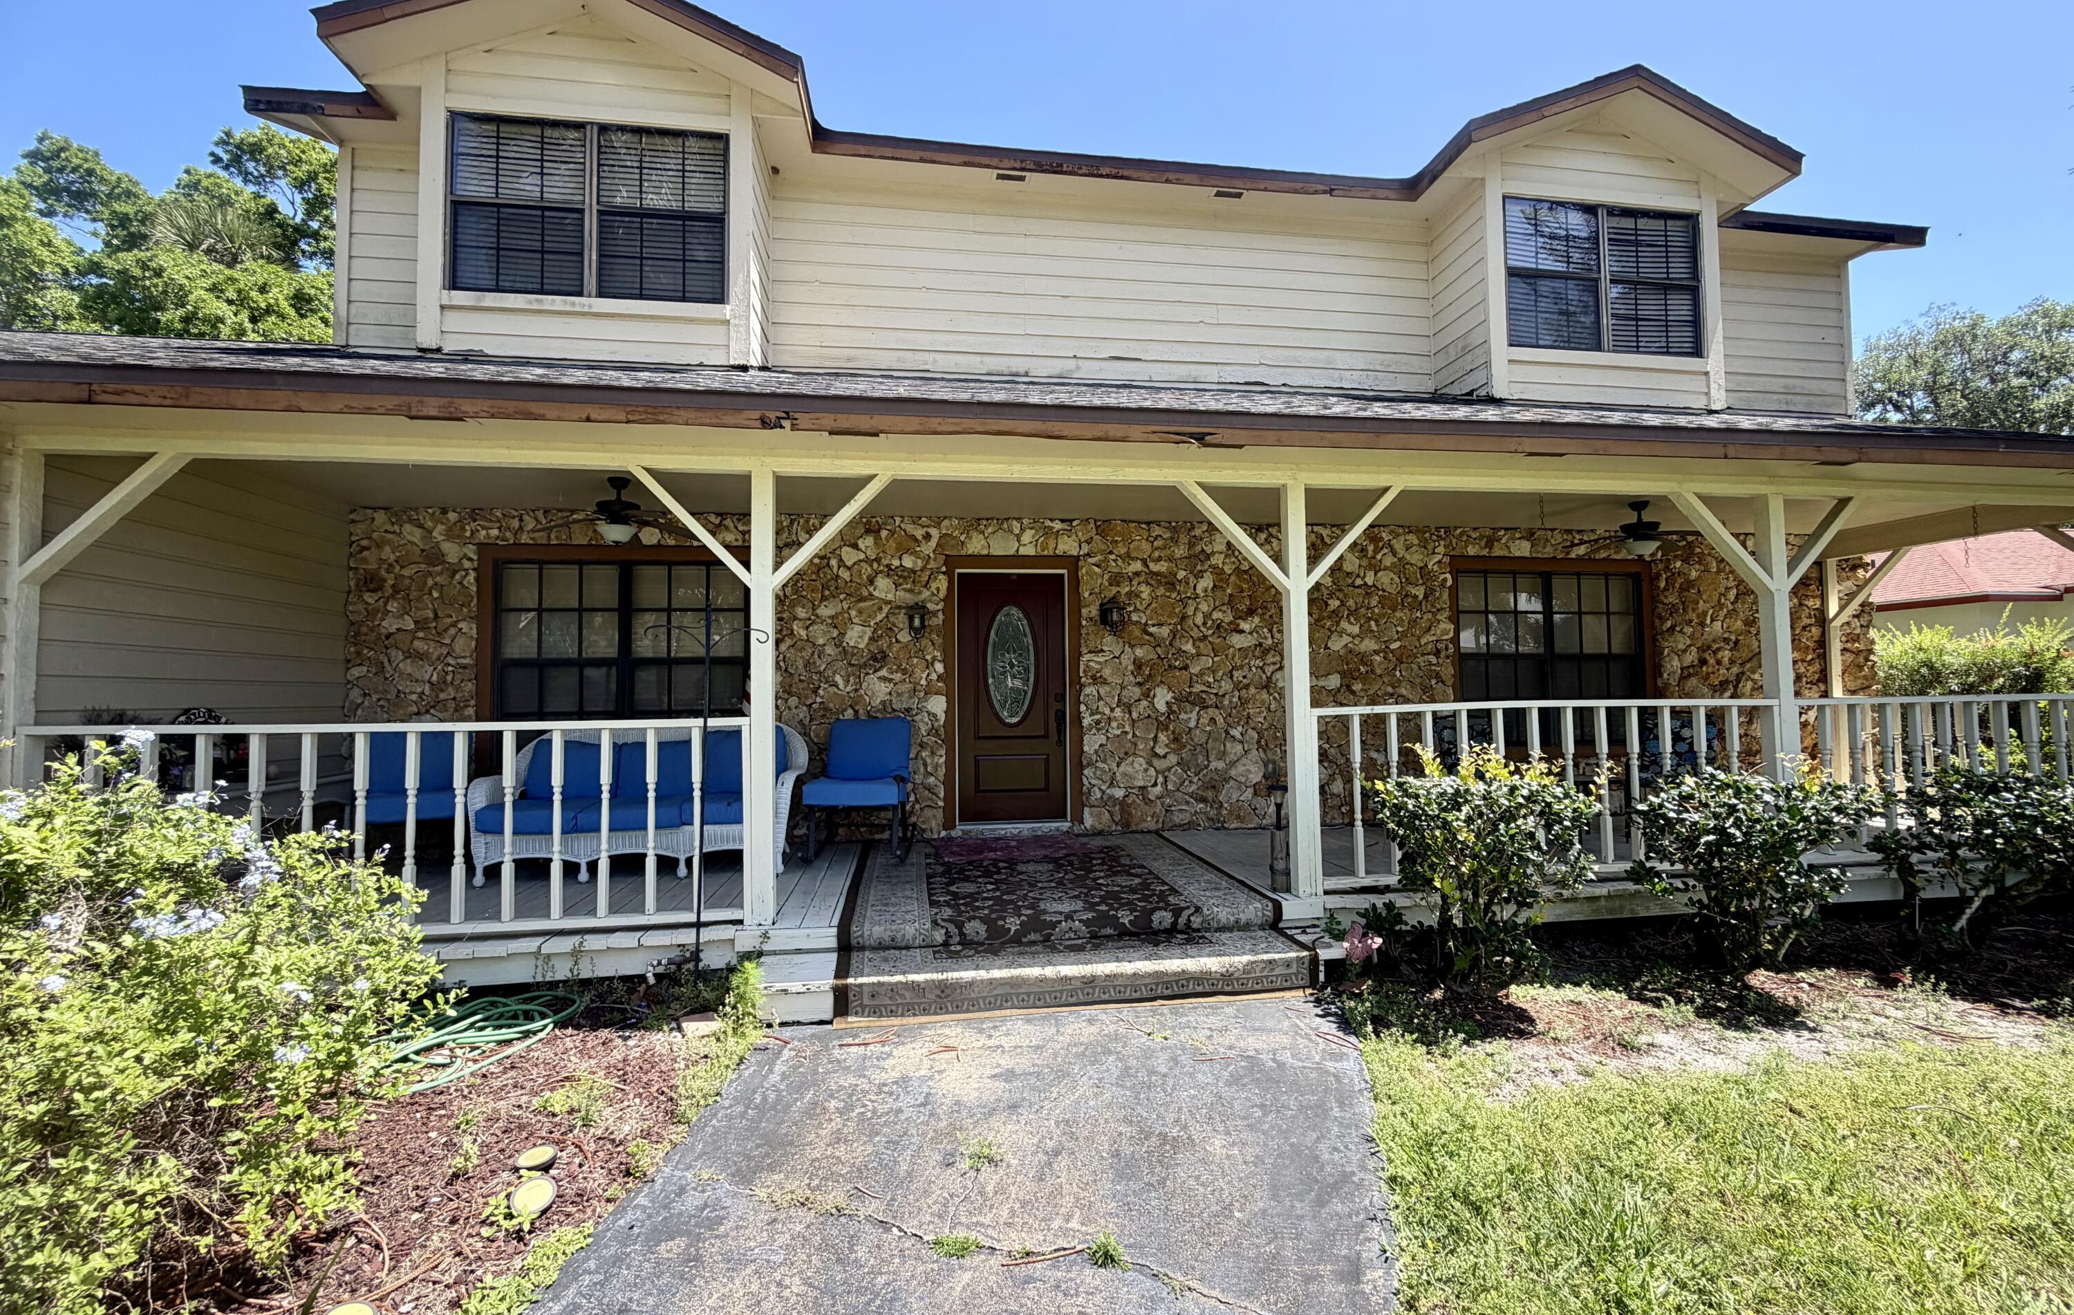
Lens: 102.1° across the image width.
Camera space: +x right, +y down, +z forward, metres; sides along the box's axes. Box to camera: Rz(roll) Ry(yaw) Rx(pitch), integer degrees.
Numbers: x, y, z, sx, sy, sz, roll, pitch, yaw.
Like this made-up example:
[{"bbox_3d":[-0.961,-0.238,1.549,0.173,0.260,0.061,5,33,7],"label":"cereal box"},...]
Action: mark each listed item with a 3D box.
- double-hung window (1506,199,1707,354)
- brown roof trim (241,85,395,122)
[{"bbox_3d":[4.773,-3.190,7.088,1.810,1.270,0.110,0,-3,-9],"label":"double-hung window"},{"bbox_3d":[-5.153,-3.978,6.045,1.000,0.210,0.100,0,-3,-9],"label":"brown roof trim"}]

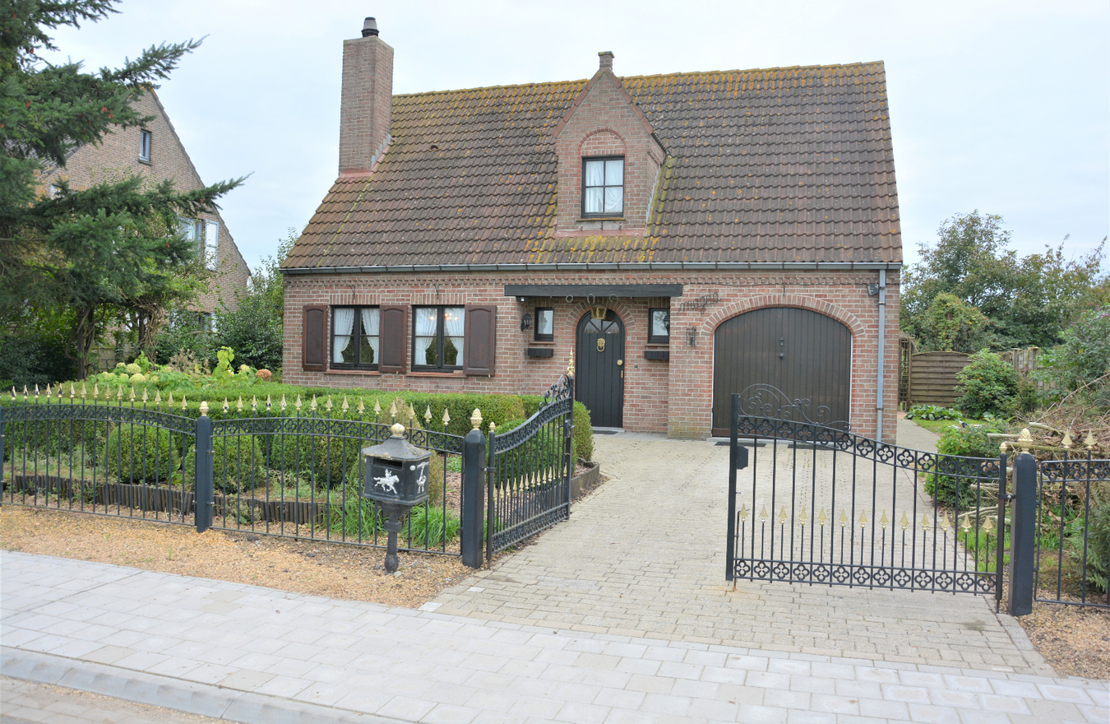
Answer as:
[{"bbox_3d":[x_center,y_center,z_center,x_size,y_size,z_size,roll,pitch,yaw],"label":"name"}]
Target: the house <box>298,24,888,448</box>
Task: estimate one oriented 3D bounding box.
[{"bbox_3d":[1.264,-3.226,18.576,11.400,8.780,8.400,1,1,16],"label":"house"}]

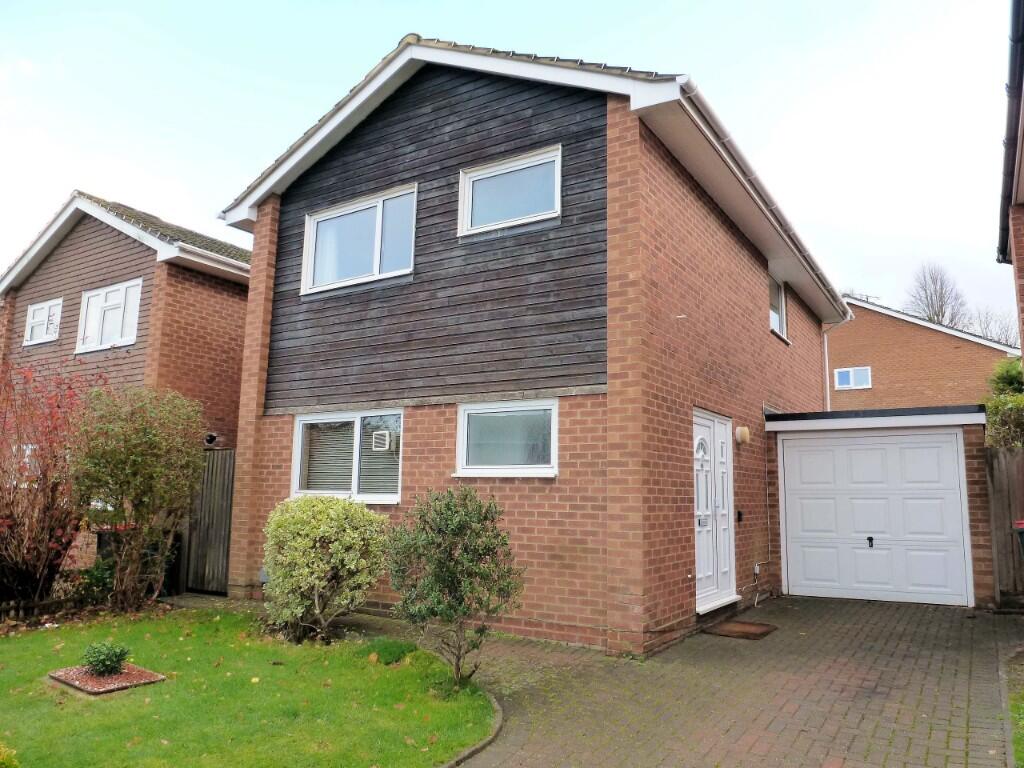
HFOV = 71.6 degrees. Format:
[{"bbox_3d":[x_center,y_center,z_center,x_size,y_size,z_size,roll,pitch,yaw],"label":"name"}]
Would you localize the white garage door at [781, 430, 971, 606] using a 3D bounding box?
[{"bbox_3d":[4.499,1.637,8.942,2.132,2.122,0.100,-4,-10,33],"label":"white garage door"}]

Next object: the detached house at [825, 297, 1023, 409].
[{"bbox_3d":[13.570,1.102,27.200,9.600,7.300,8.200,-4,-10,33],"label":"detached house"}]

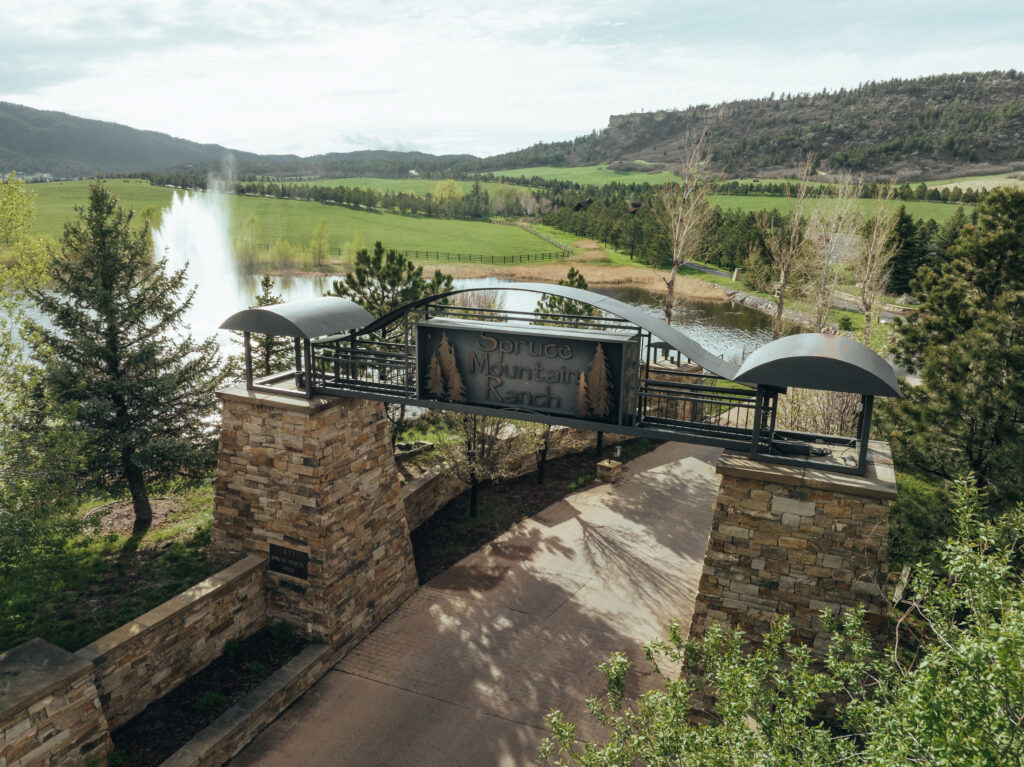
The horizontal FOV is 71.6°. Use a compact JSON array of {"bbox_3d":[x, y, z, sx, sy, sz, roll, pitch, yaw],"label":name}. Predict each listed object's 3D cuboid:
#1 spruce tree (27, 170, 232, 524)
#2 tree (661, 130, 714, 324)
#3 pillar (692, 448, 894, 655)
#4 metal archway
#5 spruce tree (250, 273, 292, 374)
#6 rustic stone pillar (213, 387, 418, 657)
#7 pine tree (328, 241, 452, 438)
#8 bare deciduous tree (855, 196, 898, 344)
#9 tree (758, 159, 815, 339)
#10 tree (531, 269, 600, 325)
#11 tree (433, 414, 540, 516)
[{"bbox_3d":[-8.108,-0.405,15.081,4.300,7.444,4.300,7,16,22],"label":"spruce tree"},{"bbox_3d":[8.543,-5.978,34.541,2.800,11.815,2.800,7,16,22],"label":"tree"},{"bbox_3d":[4.172,3.272,10.686,3.087,4.697,2.999,7,16,22],"label":"pillar"},{"bbox_3d":[0.139,-0.530,11.596,10.894,2.156,1.981,7,16,22],"label":"metal archway"},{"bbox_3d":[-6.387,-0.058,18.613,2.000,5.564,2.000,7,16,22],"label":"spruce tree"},{"bbox_3d":[-4.001,2.337,14.086,3.087,4.697,2.999,7,16,22],"label":"rustic stone pillar"},{"bbox_3d":[-3.662,-1.063,21.043,3.600,6.126,3.600,0,14,0],"label":"pine tree"},{"bbox_3d":[19.478,-5.779,37.919,2.500,8.752,2.500,7,16,22],"label":"bare deciduous tree"},{"bbox_3d":[13.818,-5.853,35.721,2.800,10.359,2.800,7,16,22],"label":"tree"},{"bbox_3d":[2.254,-1.789,28.315,2.900,5.549,2.900,7,16,22],"label":"tree"},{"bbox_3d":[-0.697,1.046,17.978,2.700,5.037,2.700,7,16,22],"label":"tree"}]

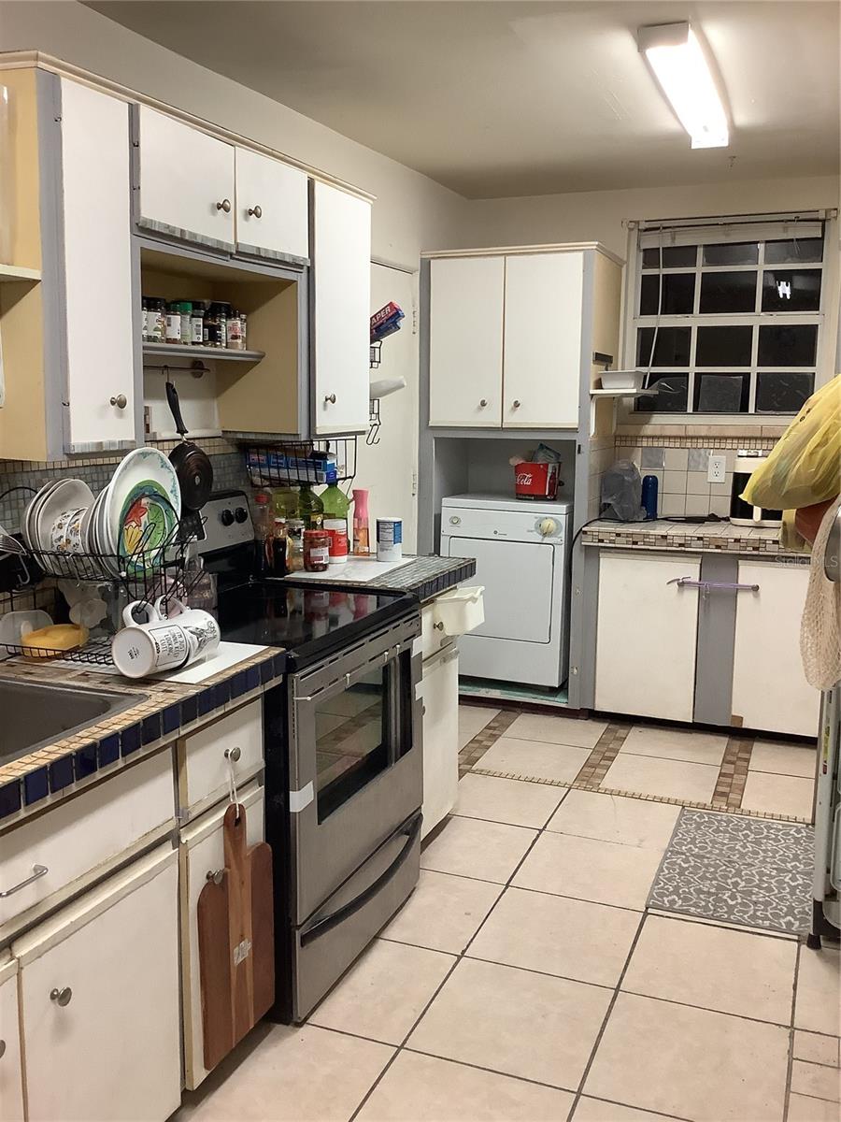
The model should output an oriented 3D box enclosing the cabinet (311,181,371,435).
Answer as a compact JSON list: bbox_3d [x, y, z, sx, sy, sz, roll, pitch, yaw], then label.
[{"bbox_3d":[-0.385,-0.771,3.160,0.329,0.721,0.383,4,10,22],"label":"cabinet"}]

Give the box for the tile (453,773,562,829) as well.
[{"bbox_3d":[0.300,0.871,3.635,0.400,0.010,0.400,4,10,22],"label":"tile"}]

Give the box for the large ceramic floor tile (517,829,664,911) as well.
[{"bbox_3d":[0.526,0.958,3.113,0.400,0.010,0.400,4,10,22],"label":"large ceramic floor tile"}]

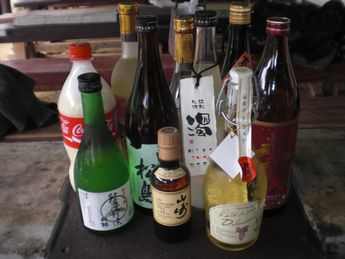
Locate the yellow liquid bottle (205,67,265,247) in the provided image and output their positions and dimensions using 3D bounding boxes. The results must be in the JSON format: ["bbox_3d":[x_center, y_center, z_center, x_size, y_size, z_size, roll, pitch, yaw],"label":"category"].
[{"bbox_3d":[0.087,0.043,0.512,0.082,0.251,0.082,-3,27,-3],"label":"yellow liquid bottle"}]

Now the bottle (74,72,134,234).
[{"bbox_3d":[-0.105,0.037,0.551,0.080,0.238,0.080,-15,30,-23],"label":"bottle"}]

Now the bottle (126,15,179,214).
[{"bbox_3d":[-0.029,-0.014,0.575,0.081,0.302,0.081,2,28,8],"label":"bottle"}]

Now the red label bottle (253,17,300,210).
[{"bbox_3d":[0.148,-0.016,0.576,0.084,0.294,0.084,13,31,27],"label":"red label bottle"}]

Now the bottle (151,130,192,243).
[{"bbox_3d":[-0.002,0.077,0.539,0.057,0.171,0.057,-4,27,-3],"label":"bottle"}]

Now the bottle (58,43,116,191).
[{"bbox_3d":[-0.133,-0.010,0.621,0.090,0.260,0.090,-1,27,1],"label":"bottle"}]

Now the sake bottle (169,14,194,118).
[{"bbox_3d":[0.023,-0.046,0.651,0.077,0.286,0.077,-1,27,2],"label":"sake bottle"}]

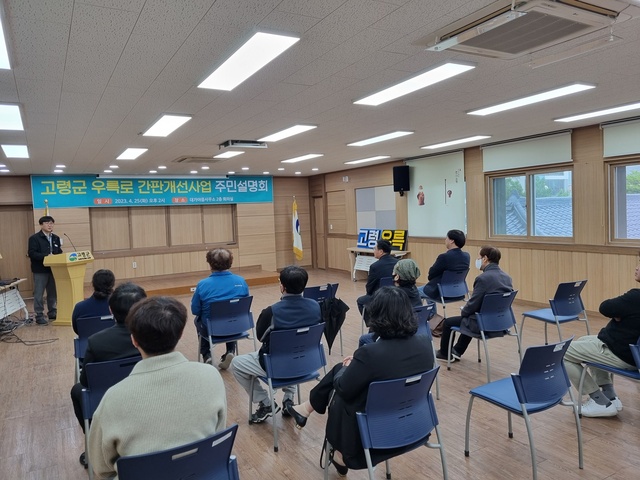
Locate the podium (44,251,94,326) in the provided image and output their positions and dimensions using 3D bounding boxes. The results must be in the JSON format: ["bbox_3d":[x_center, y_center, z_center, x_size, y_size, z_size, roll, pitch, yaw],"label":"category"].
[{"bbox_3d":[-3.898,0.752,7.566,0.430,1.140,0.620,-2,3,11],"label":"podium"}]

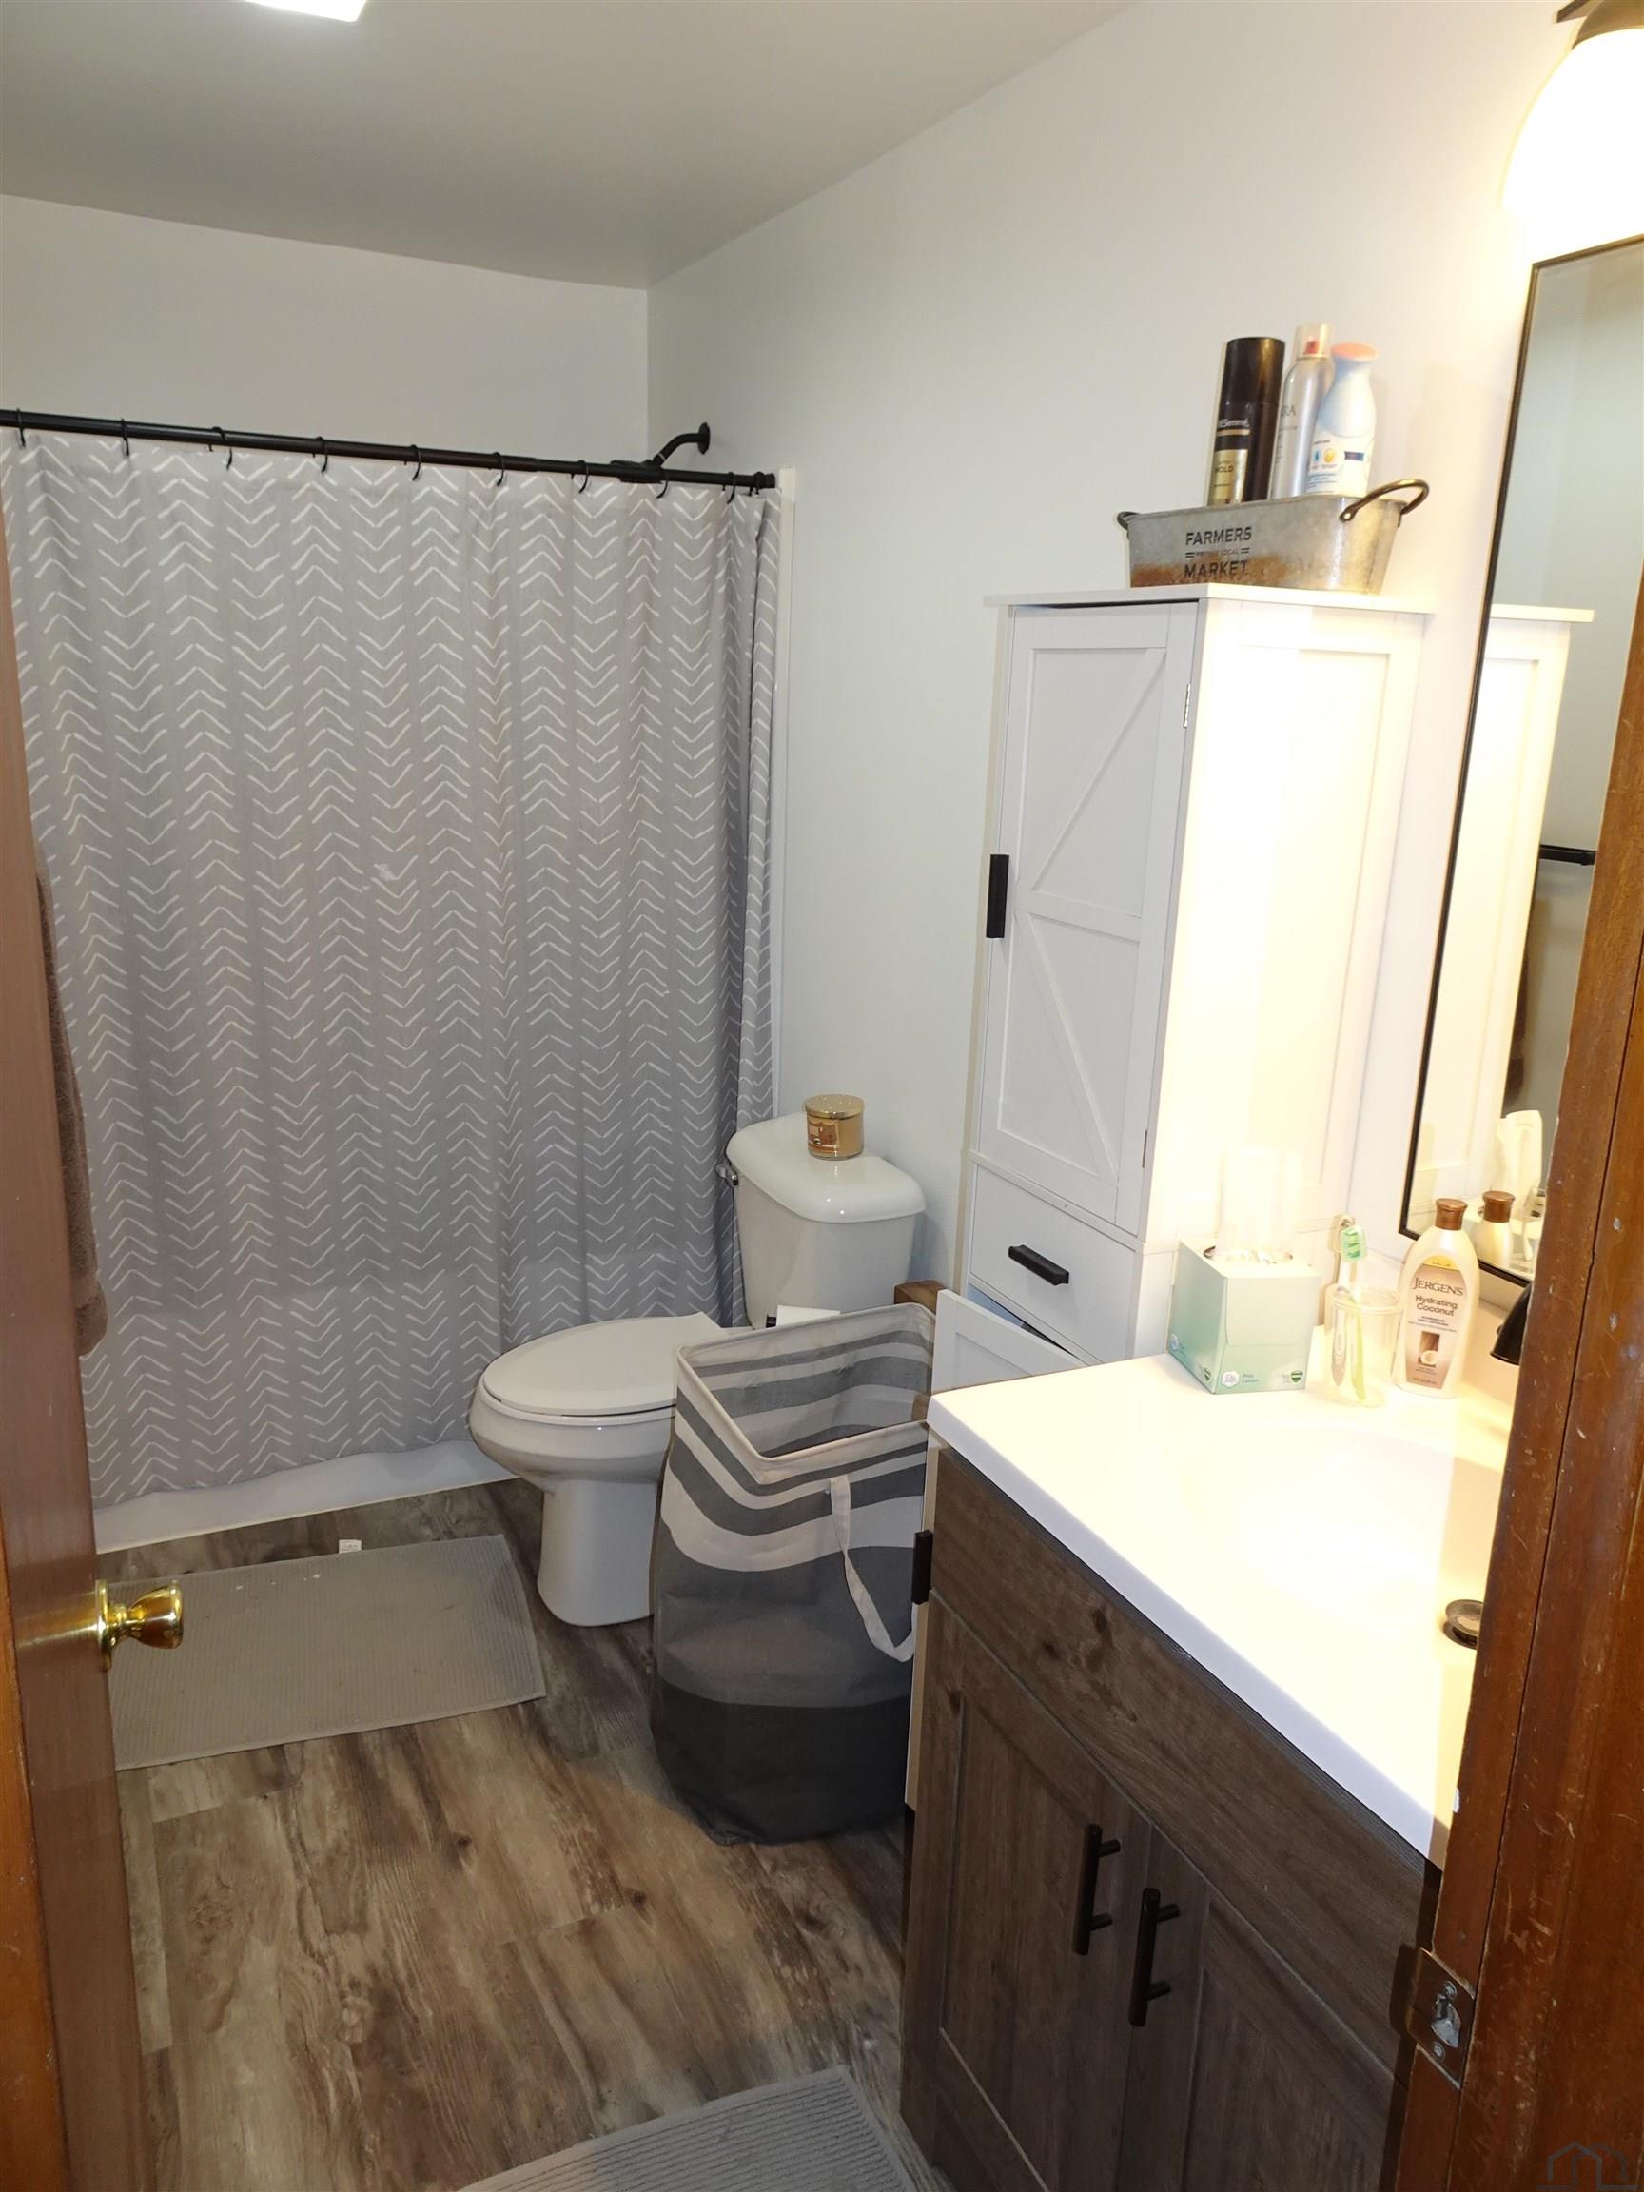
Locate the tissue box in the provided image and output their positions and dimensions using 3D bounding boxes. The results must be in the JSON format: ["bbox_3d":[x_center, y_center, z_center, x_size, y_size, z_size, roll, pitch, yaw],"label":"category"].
[{"bbox_3d":[0.440,0.230,1.593,0.097,0.128,0.096,-3,16,-18],"label":"tissue box"}]

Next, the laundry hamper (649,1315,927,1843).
[{"bbox_3d":[0.015,0.709,2.279,0.440,0.640,0.350,-6,17,-26],"label":"laundry hamper"}]

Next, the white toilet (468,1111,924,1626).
[{"bbox_3d":[-0.261,0.501,2.744,0.735,0.775,0.480,-6,17,-26],"label":"white toilet"}]

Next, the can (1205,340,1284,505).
[{"bbox_3d":[0.458,-0.678,1.656,0.063,0.260,0.063,2,16,0],"label":"can"}]

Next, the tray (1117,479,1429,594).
[{"bbox_3d":[0.475,-0.599,1.659,0.140,0.104,0.390,-6,17,-26],"label":"tray"}]

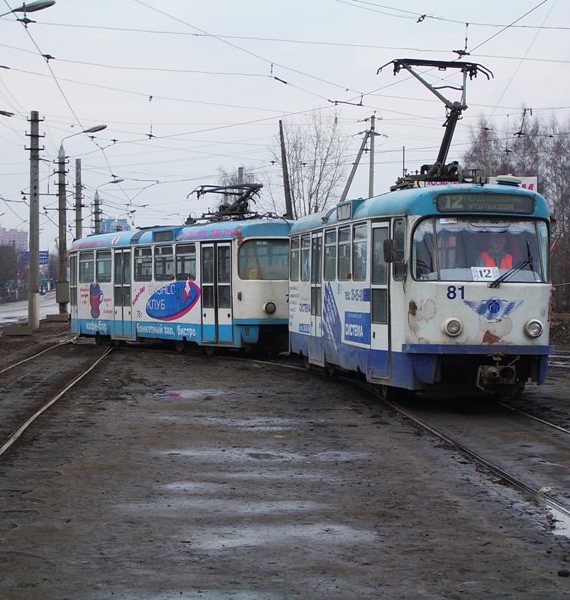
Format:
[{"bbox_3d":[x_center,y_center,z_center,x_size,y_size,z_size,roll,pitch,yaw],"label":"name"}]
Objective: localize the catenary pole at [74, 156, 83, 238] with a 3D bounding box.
[{"bbox_3d":[-11.804,-3.701,98.000,0.430,8.760,0.430,0,0,-4],"label":"catenary pole"}]

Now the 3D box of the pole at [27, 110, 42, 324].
[{"bbox_3d":[-9.230,-2.940,63.000,0.450,8.050,0.450,0,0,0],"label":"pole"}]

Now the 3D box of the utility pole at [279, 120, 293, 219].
[{"bbox_3d":[0.212,-2.889,66.000,0.280,8.110,0.280,-5,0,0],"label":"utility pole"}]

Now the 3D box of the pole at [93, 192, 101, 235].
[{"bbox_3d":[-13.485,-3.721,123.000,0.420,8.310,0.420,0,0,-4],"label":"pole"}]

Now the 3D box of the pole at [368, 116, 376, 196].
[{"bbox_3d":[3.826,-3.644,76.000,0.300,9.110,0.300,1,0,0],"label":"pole"}]

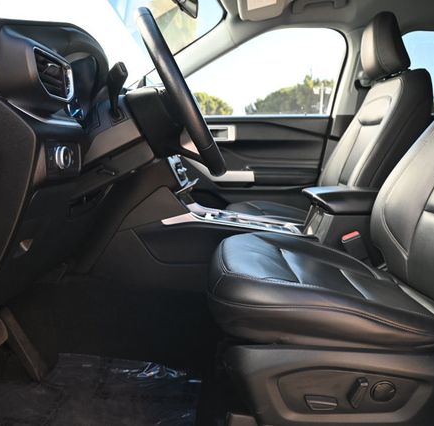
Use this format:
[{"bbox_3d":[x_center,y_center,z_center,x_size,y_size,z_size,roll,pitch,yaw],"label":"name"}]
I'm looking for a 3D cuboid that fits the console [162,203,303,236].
[{"bbox_3d":[0.053,0.008,1.379,0.420,0.090,0.270,0,9,-1],"label":"console"}]

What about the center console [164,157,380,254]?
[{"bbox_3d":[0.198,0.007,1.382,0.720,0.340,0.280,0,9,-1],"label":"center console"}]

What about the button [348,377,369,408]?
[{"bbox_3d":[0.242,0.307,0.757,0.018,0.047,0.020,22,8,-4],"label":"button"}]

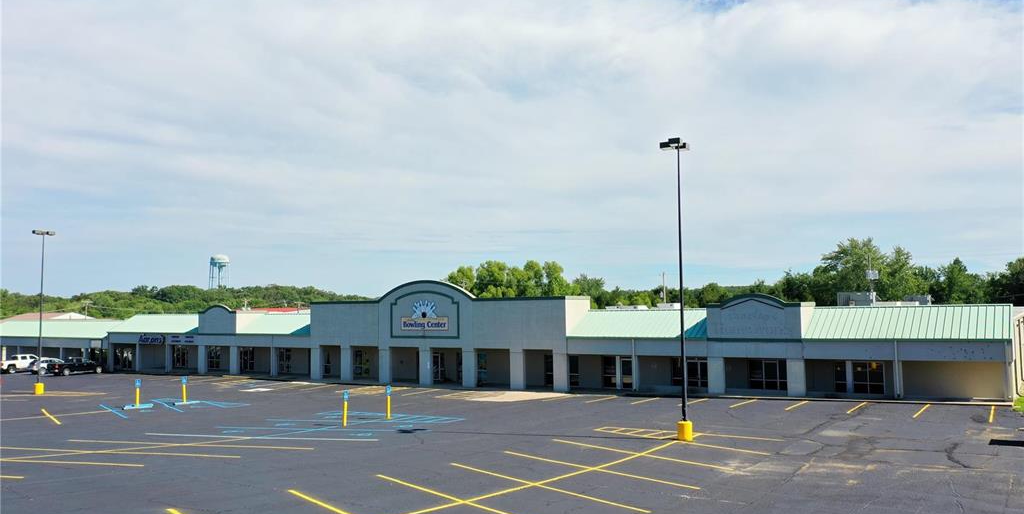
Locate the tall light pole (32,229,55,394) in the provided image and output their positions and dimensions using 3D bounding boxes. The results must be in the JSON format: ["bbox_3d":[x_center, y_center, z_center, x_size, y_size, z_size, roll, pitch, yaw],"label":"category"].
[{"bbox_3d":[-34.135,4.002,58.023,0.650,11.880,1.600,-3,-6,29],"label":"tall light pole"}]

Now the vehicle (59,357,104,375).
[{"bbox_3d":[-44.862,11.221,82.078,1.880,1.770,5.400,-3,-6,30],"label":"vehicle"}]

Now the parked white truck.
[{"bbox_3d":[-52.362,11.497,85.585,2.000,1.930,5.800,-3,-6,30],"label":"parked white truck"}]

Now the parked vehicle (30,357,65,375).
[{"bbox_3d":[-48.147,11.435,83.574,1.840,1.680,4.600,-3,-6,30],"label":"parked vehicle"}]

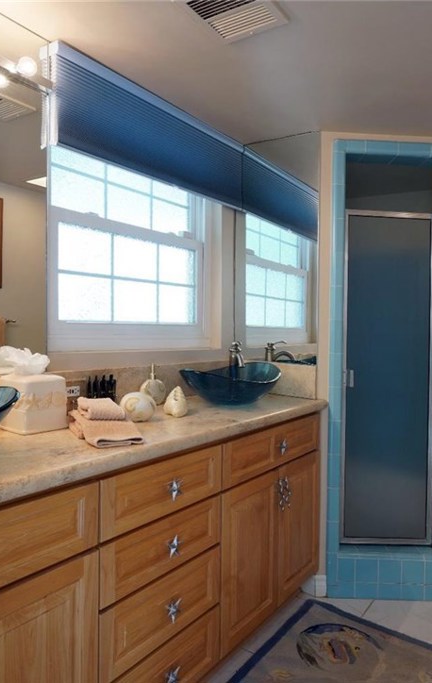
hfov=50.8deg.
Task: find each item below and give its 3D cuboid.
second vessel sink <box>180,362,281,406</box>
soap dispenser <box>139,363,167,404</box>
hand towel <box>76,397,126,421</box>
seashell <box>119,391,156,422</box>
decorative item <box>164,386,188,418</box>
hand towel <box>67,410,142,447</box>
[{"bbox_3d":[0.075,0.187,1.928,0.360,0.160,0.545,1,1,37],"label":"second vessel sink"},{"bbox_3d":[-0.263,0.175,1.914,0.105,0.176,0.075,0,1,-30],"label":"soap dispenser"},{"bbox_3d":[-0.341,0.196,1.350,0.115,0.048,0.165,0,1,-22],"label":"hand towel"},{"bbox_3d":[-0.264,0.220,1.564,0.116,0.096,0.100,1,1,-9],"label":"seashell"},{"bbox_3d":[-0.141,0.214,1.617,0.078,0.105,0.070,1,1,-6],"label":"decorative item"},{"bbox_3d":[-0.332,0.246,1.334,0.135,0.046,0.340,0,1,-26],"label":"hand towel"}]

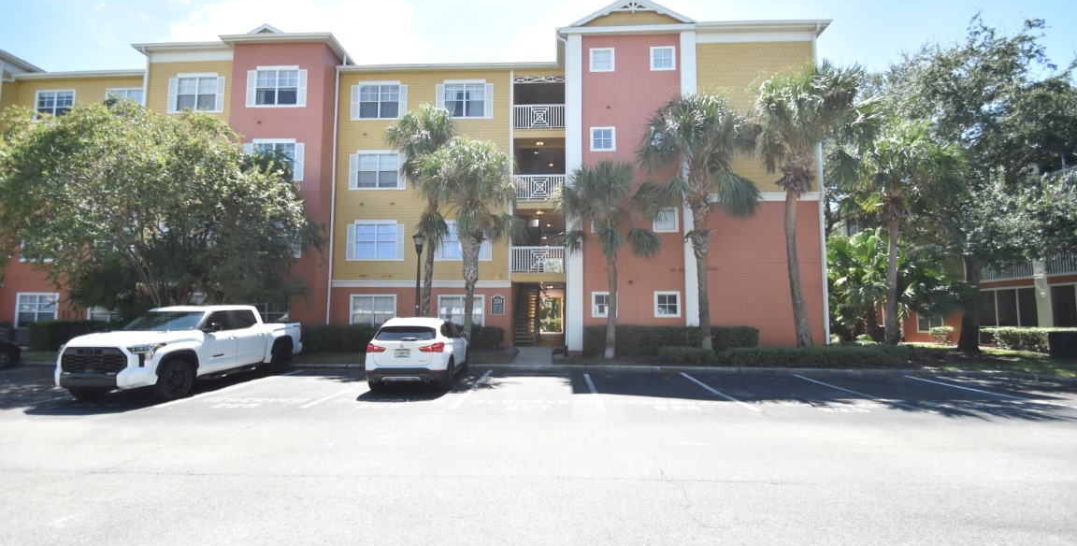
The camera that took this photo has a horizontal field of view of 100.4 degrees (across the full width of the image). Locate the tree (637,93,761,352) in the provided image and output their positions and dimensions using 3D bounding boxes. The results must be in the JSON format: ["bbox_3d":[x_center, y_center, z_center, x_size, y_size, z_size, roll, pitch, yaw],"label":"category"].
[{"bbox_3d":[5.586,-1.746,15.390,4.100,9.240,3.980,0,-5,0],"label":"tree"}]

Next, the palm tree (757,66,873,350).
[{"bbox_3d":[9.585,-2.305,15.334,3.500,10.350,3.400,0,-5,0],"label":"palm tree"}]

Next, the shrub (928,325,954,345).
[{"bbox_3d":[18.332,2.855,20.438,0.940,0.890,0.910,0,-5,0],"label":"shrub"}]

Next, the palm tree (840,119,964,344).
[{"bbox_3d":[13.175,-1.368,16.062,3.470,8.610,3.360,0,-5,0],"label":"palm tree"}]

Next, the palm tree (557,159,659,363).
[{"bbox_3d":[2.445,-0.550,15.394,3.700,6.850,3.590,0,-5,0],"label":"palm tree"}]

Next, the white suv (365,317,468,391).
[{"bbox_3d":[-2.986,1.989,11.722,1.900,1.600,4.450,0,-5,-3],"label":"white suv"}]

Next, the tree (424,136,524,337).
[{"bbox_3d":[-2.350,-1.022,16.033,3.650,7.890,3.540,0,-5,0],"label":"tree"}]

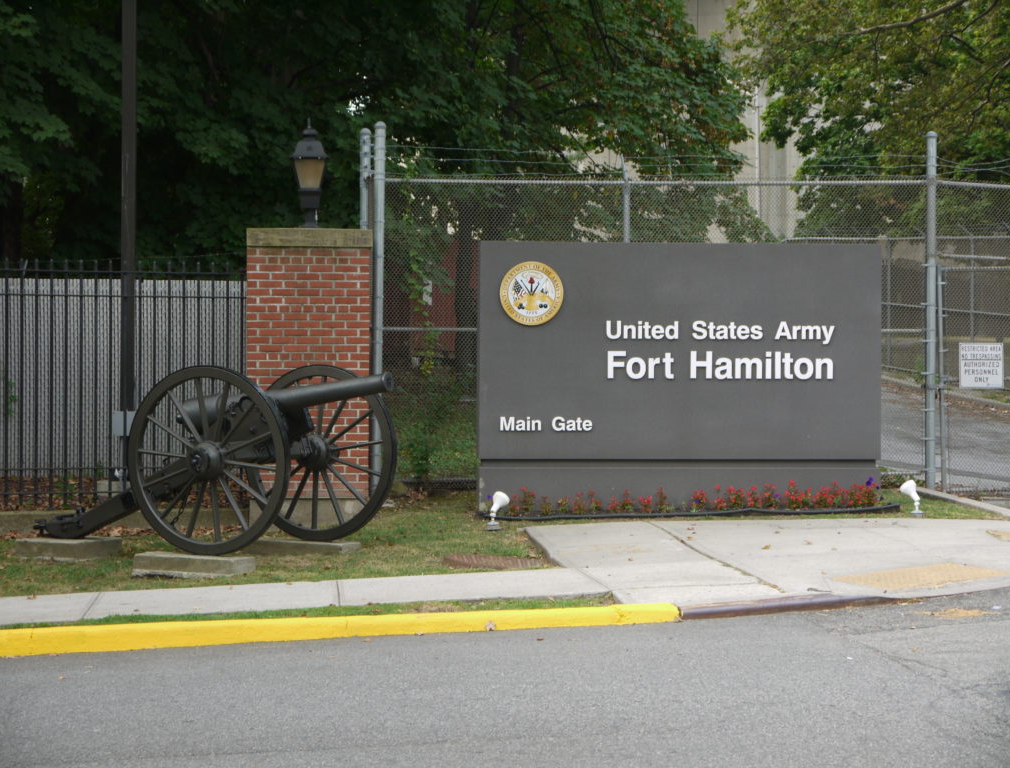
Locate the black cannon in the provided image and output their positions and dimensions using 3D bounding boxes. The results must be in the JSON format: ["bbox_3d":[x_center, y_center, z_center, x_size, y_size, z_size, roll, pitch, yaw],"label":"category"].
[{"bbox_3d":[-2.425,0.575,20.082,3.520,1.460,1.900,1,1,29],"label":"black cannon"}]

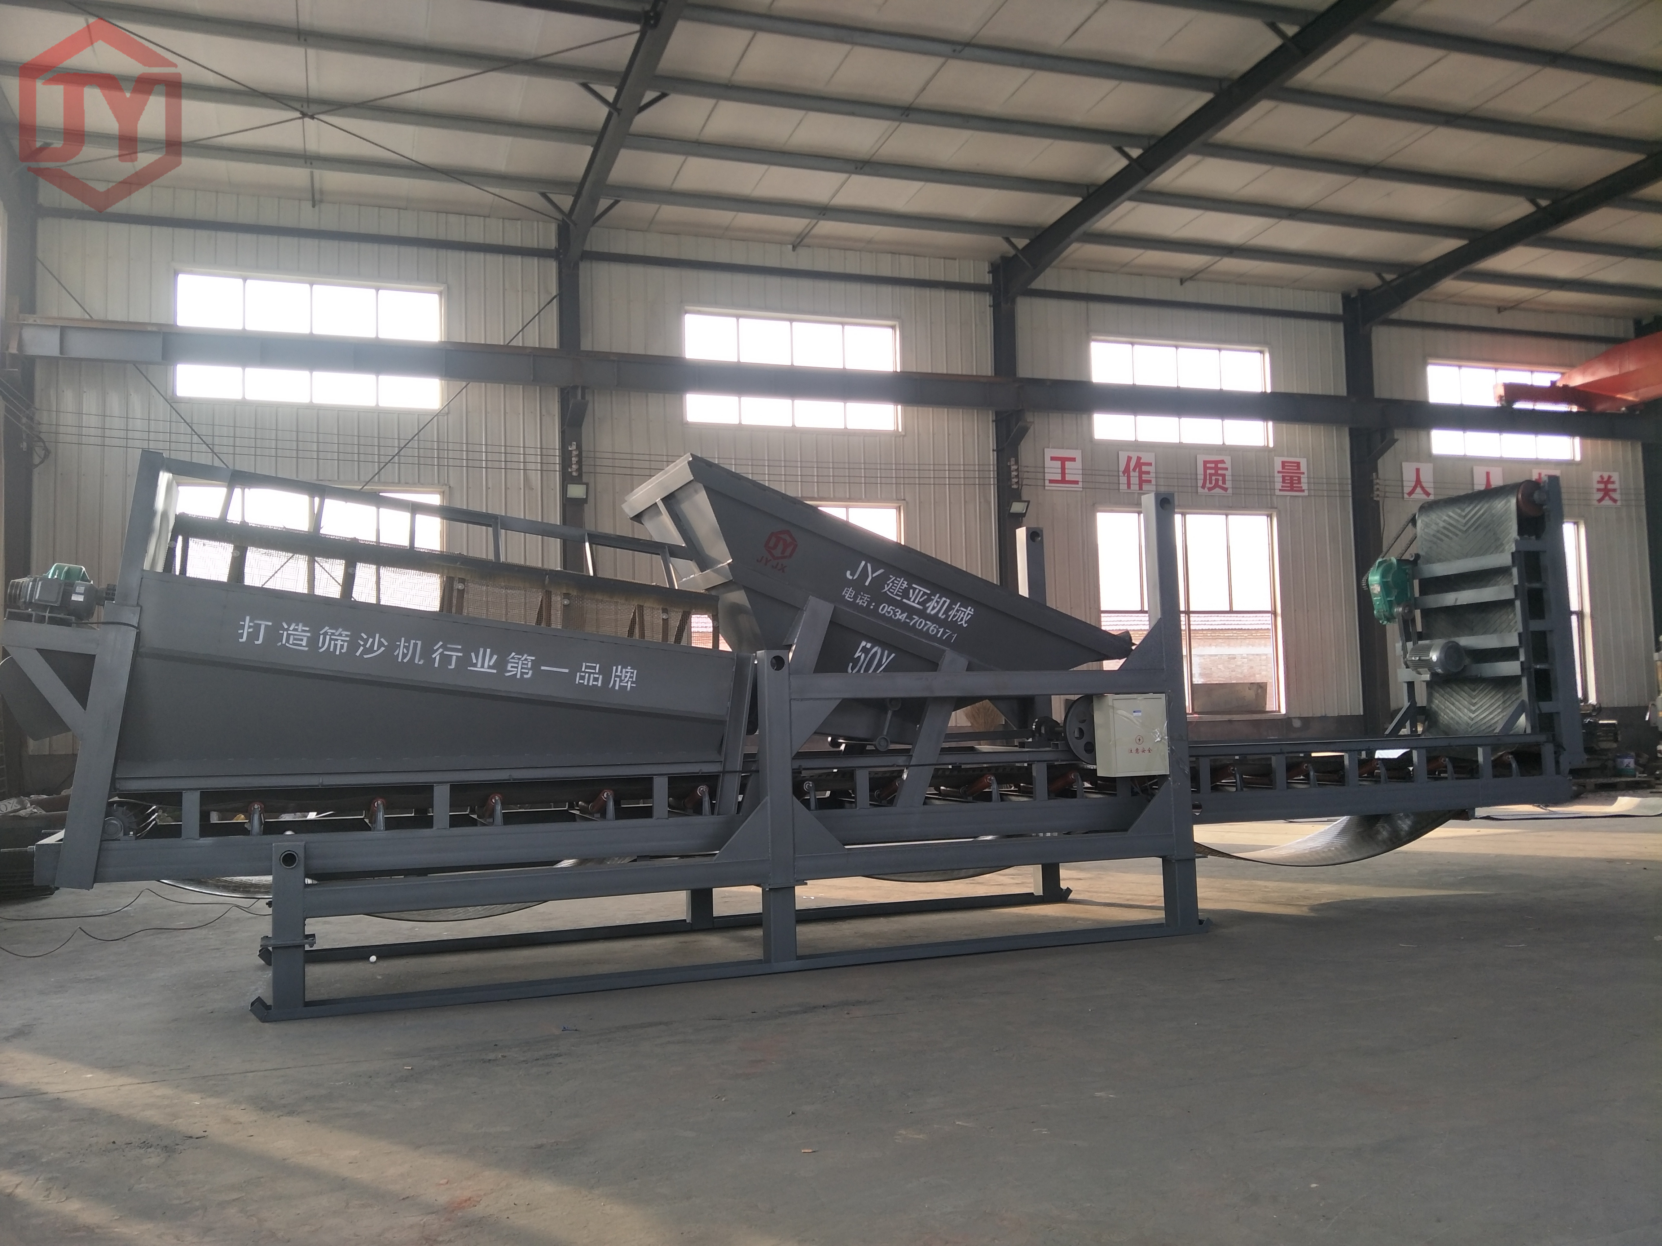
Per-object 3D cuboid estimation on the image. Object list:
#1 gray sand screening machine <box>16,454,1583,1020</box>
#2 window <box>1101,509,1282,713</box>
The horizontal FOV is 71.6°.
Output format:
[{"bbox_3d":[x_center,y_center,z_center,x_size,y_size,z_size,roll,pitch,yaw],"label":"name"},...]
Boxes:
[{"bbox_3d":[0.460,0.501,7.708,9.970,3.040,1.800,0,-4,-16],"label":"gray sand screening machine"},{"bbox_3d":[5.346,-0.141,17.073,3.070,3.060,0.140,0,-4,-16],"label":"window"}]

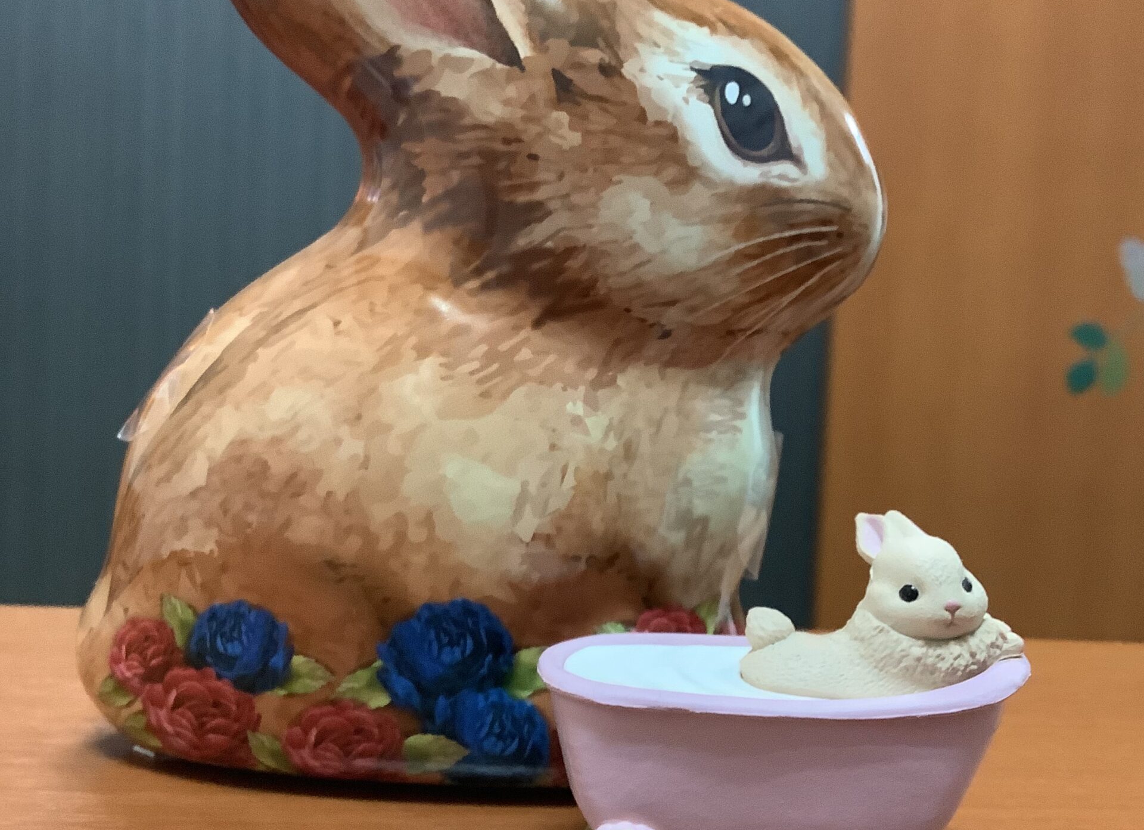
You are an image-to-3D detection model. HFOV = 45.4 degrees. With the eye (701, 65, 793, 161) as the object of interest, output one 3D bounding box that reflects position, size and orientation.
[{"bbox_3d":[0.024,-0.041,0.184,0.012,0.013,0.003,1,-7,-21],"label":"eye"}]

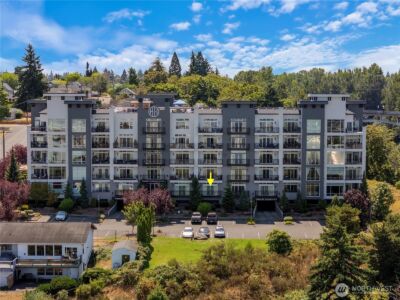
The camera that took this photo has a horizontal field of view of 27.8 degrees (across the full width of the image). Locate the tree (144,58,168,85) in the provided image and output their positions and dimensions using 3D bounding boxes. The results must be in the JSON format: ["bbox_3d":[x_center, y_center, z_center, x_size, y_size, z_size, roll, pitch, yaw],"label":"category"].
[{"bbox_3d":[-17.209,-30.461,320.000,9.300,11.800,9.000,0,5,0],"label":"tree"}]

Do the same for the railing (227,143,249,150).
[{"bbox_3d":[7.463,-0.586,158.037,4.300,1.200,0.800,0,6,0],"label":"railing"}]

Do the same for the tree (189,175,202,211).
[{"bbox_3d":[-0.875,8.566,157.340,2.500,6.880,2.500,0,6,0],"label":"tree"}]

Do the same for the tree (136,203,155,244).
[{"bbox_3d":[-8.874,11.907,132.723,2.600,6.600,2.600,0,5,0],"label":"tree"}]

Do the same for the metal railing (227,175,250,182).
[{"bbox_3d":[7.582,5.619,157.261,4.400,1.150,1.000,0,5,2],"label":"metal railing"}]

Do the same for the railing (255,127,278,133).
[{"bbox_3d":[13.213,-3.976,160.000,4.750,1.100,0.150,0,5,0],"label":"railing"}]

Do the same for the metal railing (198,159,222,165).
[{"bbox_3d":[2.048,2.438,157.739,4.700,1.070,0.120,0,5,2],"label":"metal railing"}]

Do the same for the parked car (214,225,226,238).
[{"bbox_3d":[3.385,13.375,134.395,1.820,1.600,4.600,0,5,2],"label":"parked car"}]

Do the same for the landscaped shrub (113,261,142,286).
[{"bbox_3d":[-10.038,17.100,112.000,4.000,3.100,3.500,0,5,0],"label":"landscaped shrub"}]

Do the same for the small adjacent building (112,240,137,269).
[{"bbox_3d":[-11.156,15.681,120.000,3.500,3.100,4.200,0,5,0],"label":"small adjacent building"}]

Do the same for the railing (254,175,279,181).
[{"bbox_3d":[13.215,5.523,159.550,4.700,1.150,0.150,0,6,0],"label":"railing"}]

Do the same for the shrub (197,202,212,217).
[{"bbox_3d":[0.904,11.165,152.300,2.900,2.400,2.800,0,5,2],"label":"shrub"}]

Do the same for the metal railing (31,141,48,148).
[{"bbox_3d":[-31.548,-1.022,159.000,3.400,1.150,0.150,0,5,0],"label":"metal railing"}]

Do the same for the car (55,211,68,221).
[{"bbox_3d":[-26.341,12.310,155.512,1.800,1.500,4.400,0,6,0],"label":"car"}]

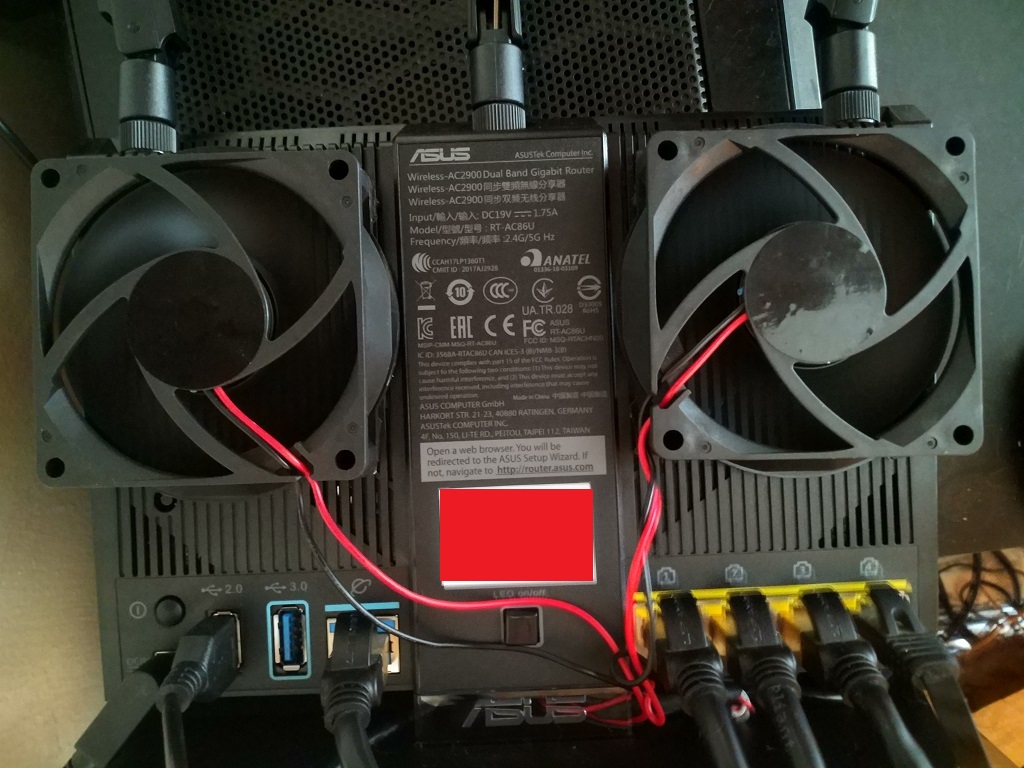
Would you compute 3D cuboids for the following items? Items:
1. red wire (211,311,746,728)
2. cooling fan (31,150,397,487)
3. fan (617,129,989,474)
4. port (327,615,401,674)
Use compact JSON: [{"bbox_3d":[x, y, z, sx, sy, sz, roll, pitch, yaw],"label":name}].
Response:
[{"bbox_3d":[-0.007,0.029,0.171,0.109,0.023,0.086,-2,89,0],"label":"red wire"},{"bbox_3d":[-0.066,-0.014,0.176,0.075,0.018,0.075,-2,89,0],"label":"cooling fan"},{"bbox_3d":[0.064,-0.019,0.176,0.075,0.018,0.075,-1,89,0],"label":"fan"},{"bbox_3d":[-0.033,0.058,0.184,0.016,0.013,0.013,-2,92,0],"label":"port"}]

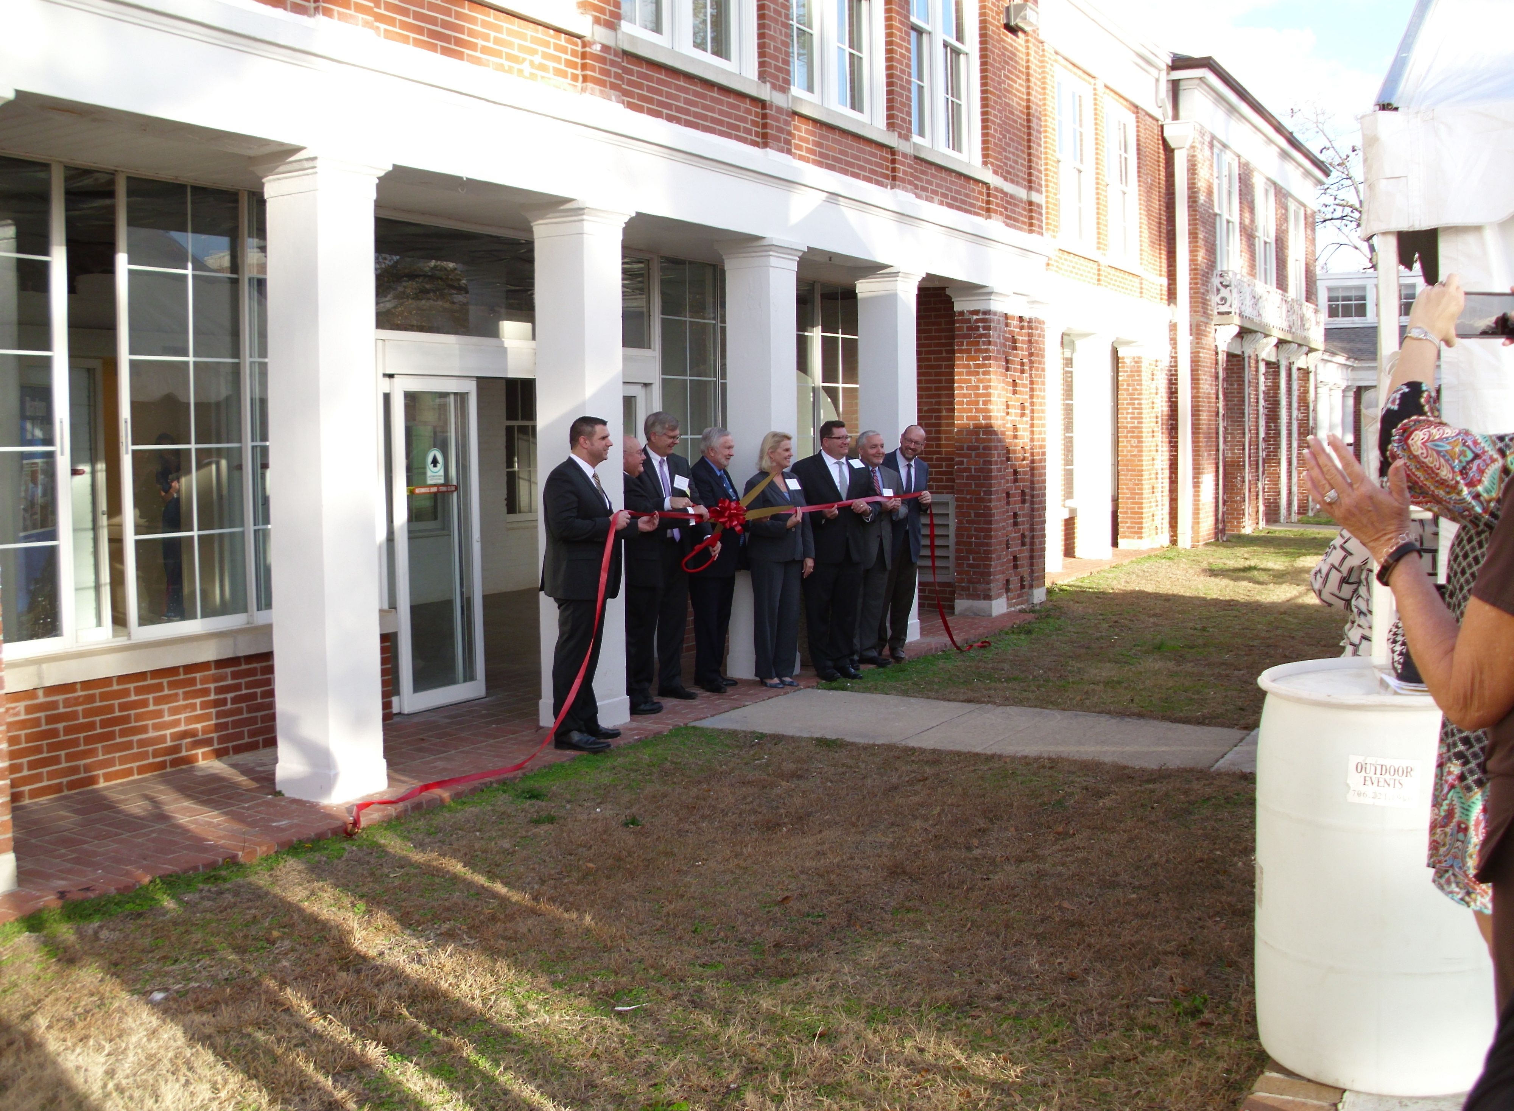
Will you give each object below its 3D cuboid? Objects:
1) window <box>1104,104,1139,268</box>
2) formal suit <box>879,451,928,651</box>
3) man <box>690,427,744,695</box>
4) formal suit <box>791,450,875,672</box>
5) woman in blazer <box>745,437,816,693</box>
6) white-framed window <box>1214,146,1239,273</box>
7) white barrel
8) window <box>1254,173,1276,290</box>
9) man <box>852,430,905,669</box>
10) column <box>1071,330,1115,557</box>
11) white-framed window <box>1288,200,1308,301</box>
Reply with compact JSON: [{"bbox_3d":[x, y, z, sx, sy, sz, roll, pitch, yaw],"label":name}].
[{"bbox_3d":[5.063,-5.096,23.100,0.130,2.200,1.560,2,5,29],"label":"window"},{"bbox_3d":[1.073,-0.036,12.620,0.490,1.520,0.340,-2,5,-27],"label":"formal suit"},{"bbox_3d":[-0.234,0.015,10.987,0.380,1.735,0.500,2,5,29],"label":"man"},{"bbox_3d":[0.537,0.035,11.619,0.370,1.560,0.570,4,6,45],"label":"formal suit"},{"bbox_3d":[0.152,0.019,11.220,0.460,1.710,0.320,-4,6,-42],"label":"woman in blazer"},{"bbox_3d":[7.293,-5.319,25.902,0.150,1.949,1.639,2,5,29],"label":"white-framed window"},{"bbox_3d":[1.500,0.757,3.990,0.590,0.900,0.590,0,4,0],"label":"white barrel"},{"bbox_3d":[8.748,-5.464,28.600,0.130,2.030,1.650,2,5,29],"label":"window"},{"bbox_3d":[0.891,-0.057,12.059,0.500,1.705,0.380,-4,6,-44],"label":"man"},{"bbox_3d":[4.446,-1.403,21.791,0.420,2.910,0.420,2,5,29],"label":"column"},{"bbox_3d":[10.758,-6.015,33.078,0.150,2.200,1.700,2,5,29],"label":"white-framed window"}]

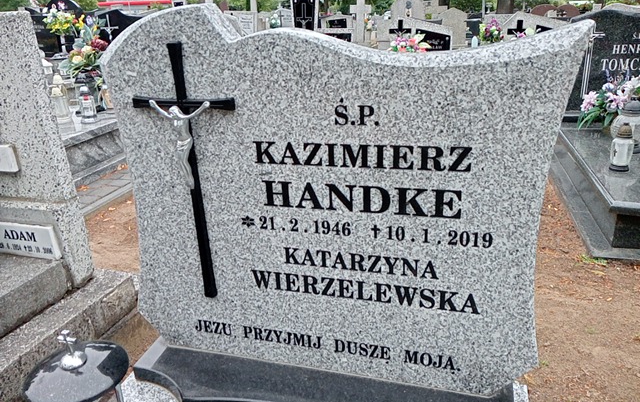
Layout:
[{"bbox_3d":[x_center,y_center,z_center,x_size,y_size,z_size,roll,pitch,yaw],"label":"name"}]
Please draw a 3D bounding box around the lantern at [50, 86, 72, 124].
[{"bbox_3d":[-2.022,-0.751,4.050,0.140,0.290,0.140,4,22,14],"label":"lantern"}]

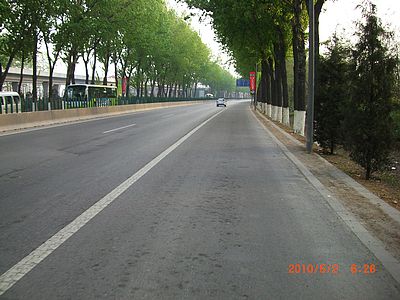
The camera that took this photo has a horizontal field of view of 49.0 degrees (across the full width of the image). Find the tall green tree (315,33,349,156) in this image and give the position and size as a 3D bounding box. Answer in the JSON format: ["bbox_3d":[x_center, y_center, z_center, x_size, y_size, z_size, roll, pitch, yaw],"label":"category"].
[{"bbox_3d":[3.349,-1.425,11.223,1.050,3.055,1.050,0,7,0],"label":"tall green tree"}]

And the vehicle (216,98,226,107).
[{"bbox_3d":[3.701,-8.011,72.654,1.650,1.470,4.200,1,7,6],"label":"vehicle"}]

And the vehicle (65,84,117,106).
[{"bbox_3d":[-13.952,-7.069,58.182,2.500,3.100,11.000,1,7,7],"label":"vehicle"}]

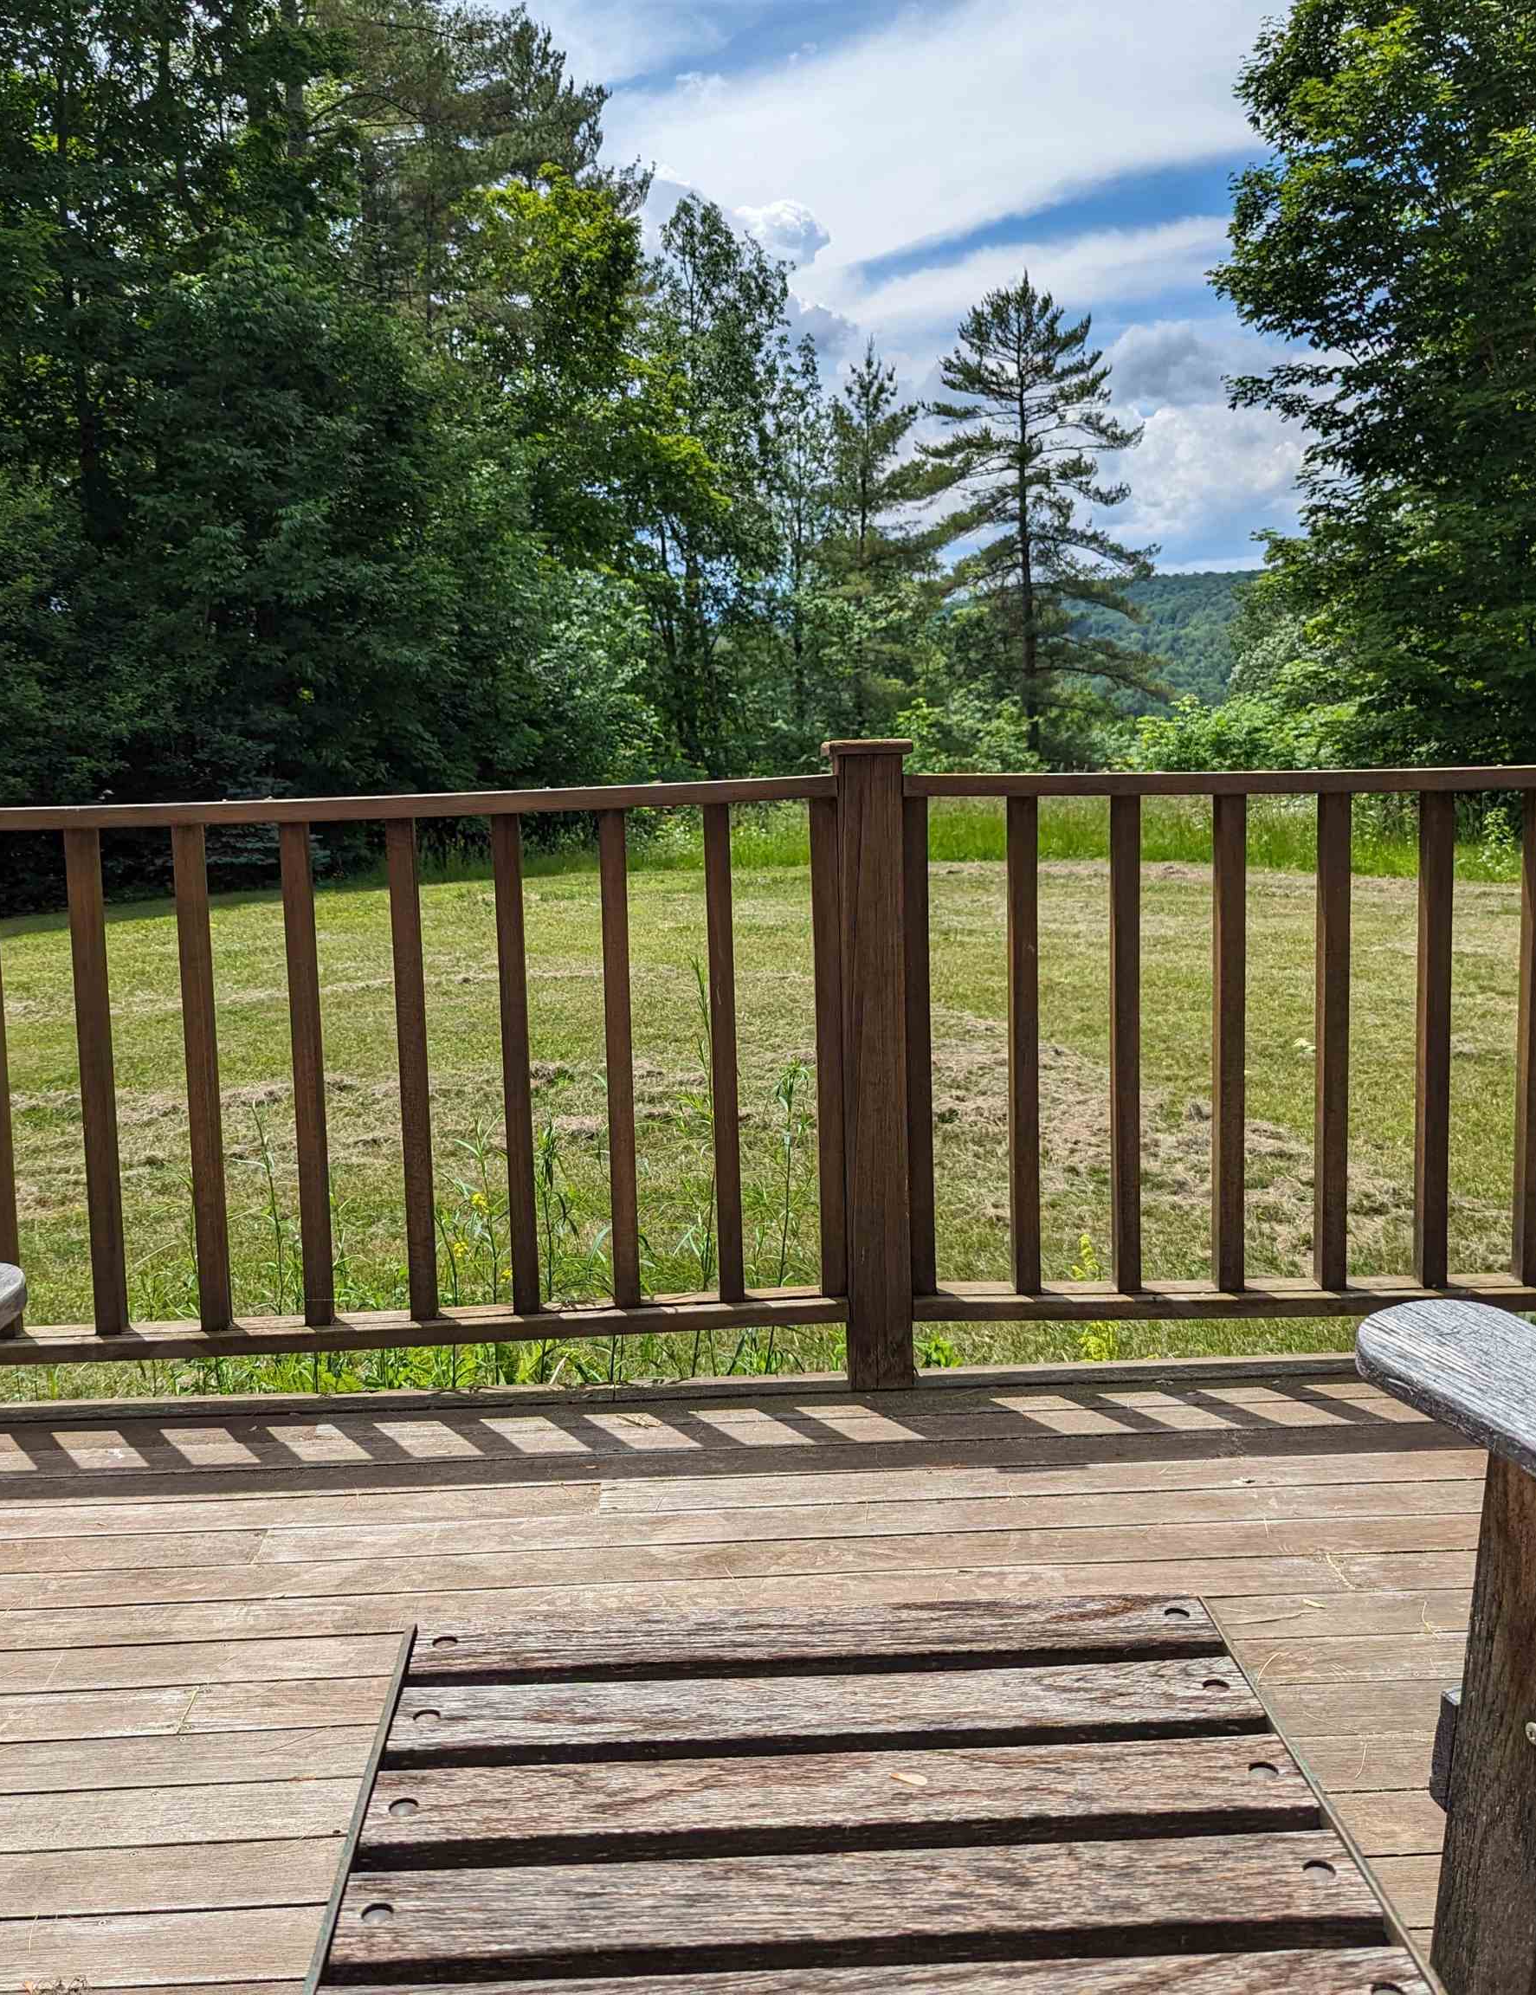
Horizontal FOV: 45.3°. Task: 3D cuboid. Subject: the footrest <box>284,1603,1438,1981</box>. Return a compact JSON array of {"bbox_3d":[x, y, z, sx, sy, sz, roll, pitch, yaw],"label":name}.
[{"bbox_3d":[0.043,0.606,0.931,0.491,0.388,0.491,-1,8,-2],"label":"footrest"}]

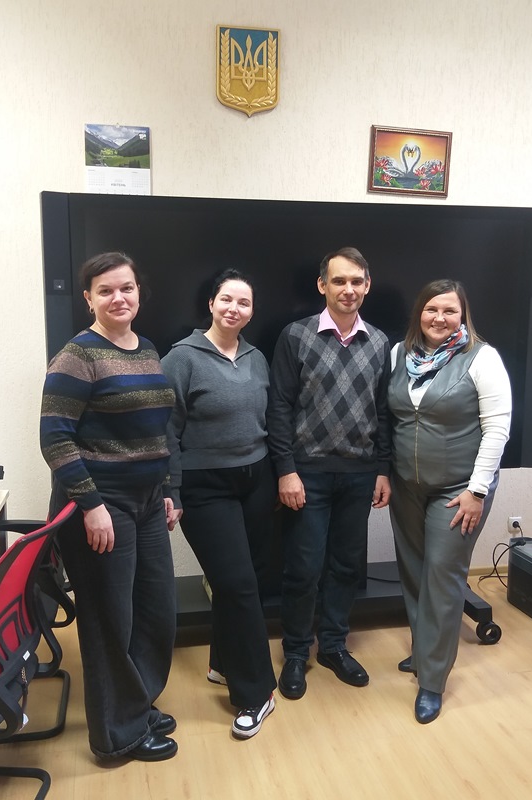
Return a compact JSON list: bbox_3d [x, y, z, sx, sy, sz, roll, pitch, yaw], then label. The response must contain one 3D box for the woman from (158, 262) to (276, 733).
[{"bbox_3d":[-0.164,0.363,2.162,0.460,1.650,0.420,-2,8,-12],"label":"woman"}]

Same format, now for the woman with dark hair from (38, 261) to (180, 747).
[{"bbox_3d":[-0.504,0.370,1.973,0.480,1.685,0.400,-7,10,-43],"label":"woman with dark hair"}]

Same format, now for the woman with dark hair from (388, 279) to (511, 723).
[{"bbox_3d":[0.686,0.363,2.260,0.480,1.625,0.400,4,8,25],"label":"woman with dark hair"}]

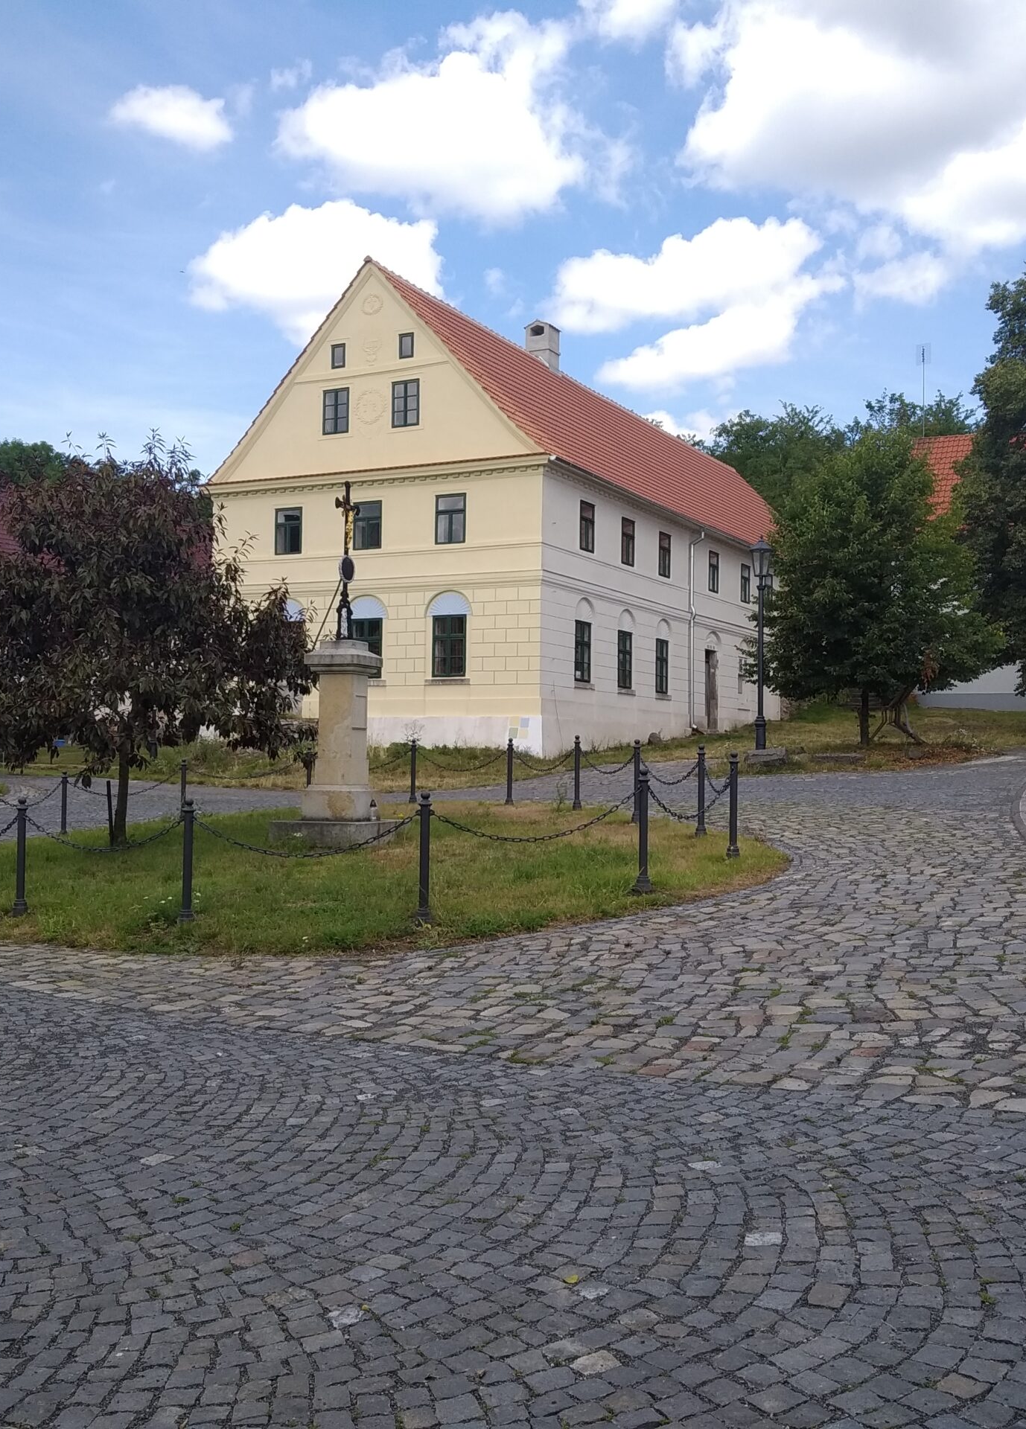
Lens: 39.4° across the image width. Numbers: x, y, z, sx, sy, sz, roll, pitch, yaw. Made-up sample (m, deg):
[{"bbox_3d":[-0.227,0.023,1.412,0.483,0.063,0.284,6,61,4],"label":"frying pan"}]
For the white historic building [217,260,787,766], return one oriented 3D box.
[{"bbox_3d":[2.850,-5.251,51.314,10.400,13.800,30.400,0,-2,26],"label":"white historic building"}]

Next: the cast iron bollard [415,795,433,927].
[{"bbox_3d":[-0.647,1.063,10.528,0.145,0.960,0.145,0,-2,0],"label":"cast iron bollard"}]

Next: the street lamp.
[{"bbox_3d":[5.350,-1.522,30.800,0.480,4.629,0.480,0,-2,0],"label":"street lamp"}]

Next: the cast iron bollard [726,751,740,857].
[{"bbox_3d":[2.034,0.843,13.223,0.140,0.960,0.140,0,-2,0],"label":"cast iron bollard"}]

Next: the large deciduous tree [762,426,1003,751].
[{"bbox_3d":[8.375,-2.915,32.400,5.257,7.077,4.994,0,-2,0],"label":"large deciduous tree"}]

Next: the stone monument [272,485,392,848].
[{"bbox_3d":[-2.074,-0.611,16.785,1.270,4.250,1.100,0,-2,16],"label":"stone monument"}]

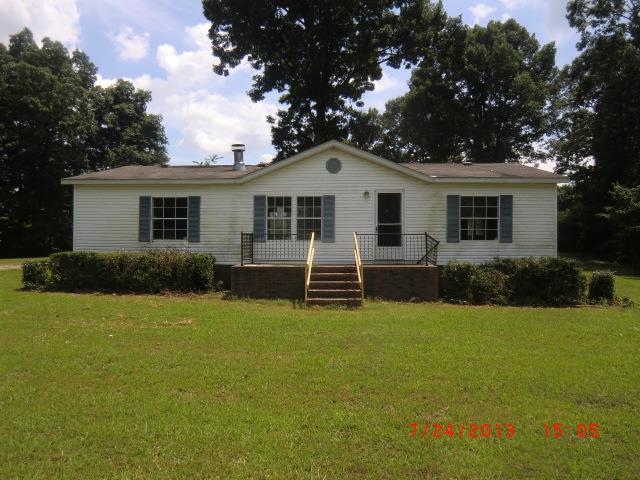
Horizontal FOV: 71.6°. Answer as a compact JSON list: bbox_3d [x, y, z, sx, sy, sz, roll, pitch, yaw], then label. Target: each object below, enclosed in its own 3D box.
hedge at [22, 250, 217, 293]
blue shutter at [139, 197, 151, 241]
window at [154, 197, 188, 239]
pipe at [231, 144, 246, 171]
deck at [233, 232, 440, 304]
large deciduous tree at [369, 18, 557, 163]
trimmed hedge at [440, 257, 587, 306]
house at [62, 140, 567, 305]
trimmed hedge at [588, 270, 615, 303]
[{"bbox_3d":[-5.854,0.912,13.047,5.852,1.152,1.150,0,0,4],"label":"hedge"},{"bbox_3d":[-5.430,-0.645,13.763,0.366,1.408,0.055,0,0,4],"label":"blue shutter"},{"bbox_3d":[-4.637,-0.646,13.713,1.163,1.378,0.110,0,0,4],"label":"window"},{"bbox_3d":[-2.890,-2.910,15.766,0.483,0.943,0.483,0,0,4],"label":"pipe"},{"bbox_3d":[0.390,0.721,12.143,5.502,1.795,2.350,0,0,4],"label":"deck"},{"bbox_3d":[10.901,-7.612,33.986,14.200,18.721,13.000,0,0,4],"label":"large deciduous tree"},{"bbox_3d":[5.179,1.098,12.090,3.797,1.218,1.300,0,0,4],"label":"trimmed hedge"},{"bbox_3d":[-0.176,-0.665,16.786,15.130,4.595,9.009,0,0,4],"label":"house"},{"bbox_3d":[7.781,1.276,12.365,0.686,0.860,0.750,0,0,4],"label":"trimmed hedge"}]

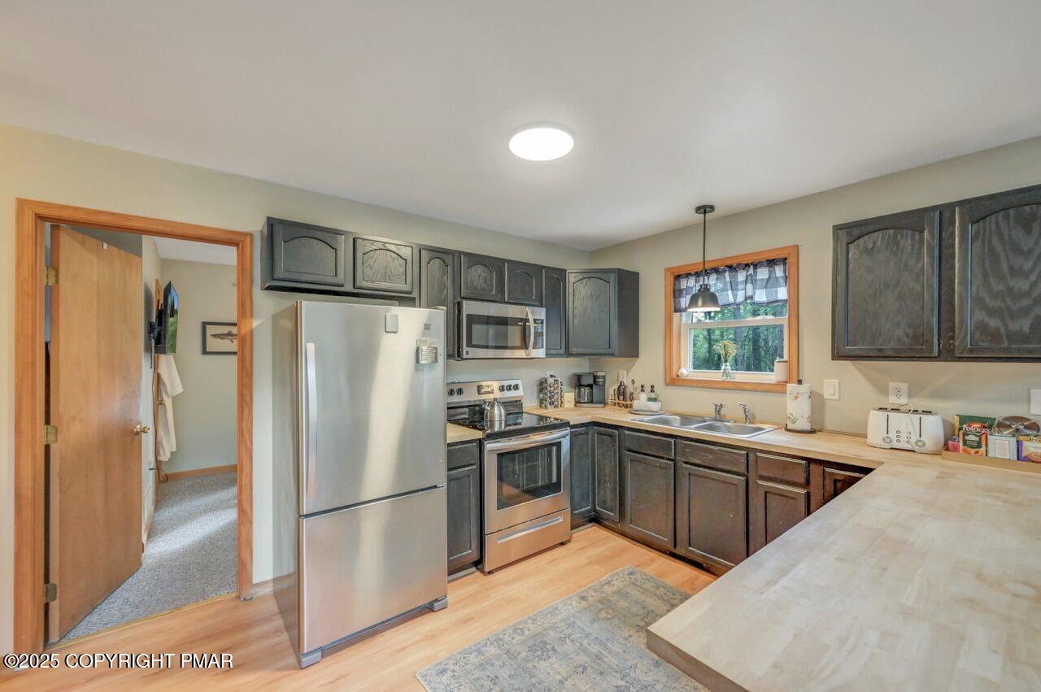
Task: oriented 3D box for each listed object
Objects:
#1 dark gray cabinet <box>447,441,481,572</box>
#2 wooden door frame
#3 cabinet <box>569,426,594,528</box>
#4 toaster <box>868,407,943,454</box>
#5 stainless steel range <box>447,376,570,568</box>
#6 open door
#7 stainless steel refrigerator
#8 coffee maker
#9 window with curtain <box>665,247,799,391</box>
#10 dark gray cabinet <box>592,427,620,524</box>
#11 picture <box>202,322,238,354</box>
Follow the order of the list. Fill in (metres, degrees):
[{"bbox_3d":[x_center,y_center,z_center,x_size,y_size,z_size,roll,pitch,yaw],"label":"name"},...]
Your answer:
[{"bbox_3d":[-0.574,1.033,2.737,0.320,0.870,0.630,1,-1,-39],"label":"dark gray cabinet"},{"bbox_3d":[-1.963,0.393,2.155,0.890,2.110,0.130,1,-1,-36],"label":"wooden door frame"},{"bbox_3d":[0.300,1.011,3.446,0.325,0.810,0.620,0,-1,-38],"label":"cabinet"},{"bbox_3d":[2.088,0.451,2.200,0.300,0.200,0.255,-1,-1,43],"label":"toaster"},{"bbox_3d":[-0.109,0.889,3.083,0.757,1.187,0.695,0,-1,-38],"label":"stainless steel range"},{"bbox_3d":[-2.406,0.428,2.331,0.040,2.030,0.745,0,-1,-20],"label":"open door"},{"bbox_3d":[-0.922,0.633,2.333,0.750,1.685,0.770,0,-1,-38],"label":"stainless steel refrigerator"},{"bbox_3d":[0.667,0.404,3.860,0.295,0.345,0.260,0,-1,8],"label":"coffee maker"},{"bbox_3d":[1.572,-0.171,3.096,0.120,0.980,0.980,1,-1,-39],"label":"window with curtain"},{"bbox_3d":[0.920,1.010,3.396,0.615,0.810,0.270,0,-1,-38],"label":"dark gray cabinet"},{"bbox_3d":[-3.423,-0.082,4.784,0.535,0.381,0.025,0,-1,-38],"label":"picture"}]

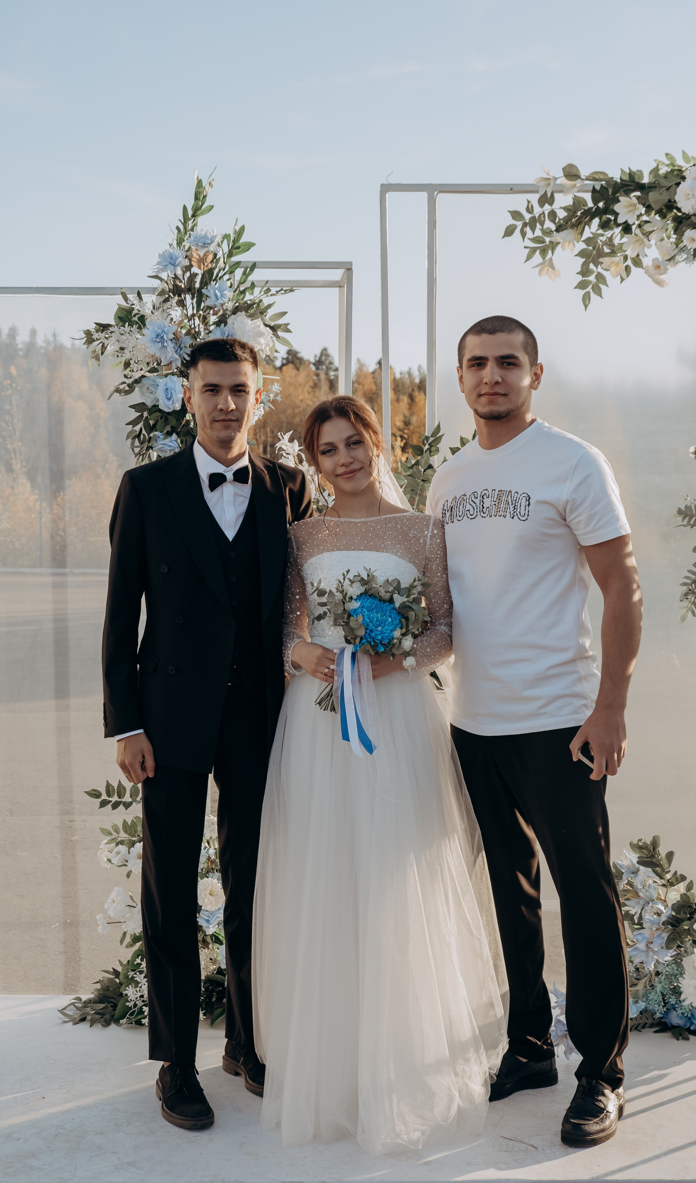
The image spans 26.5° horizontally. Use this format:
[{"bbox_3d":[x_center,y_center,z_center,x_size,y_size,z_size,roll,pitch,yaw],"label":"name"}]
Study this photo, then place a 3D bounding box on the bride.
[{"bbox_3d":[0.070,0.376,3.410,0.560,1.639,0.560,0,1,-2],"label":"bride"}]

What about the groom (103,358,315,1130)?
[{"bbox_3d":[-0.326,0.301,3.458,0.500,1.787,0.380,0,1,-12],"label":"groom"}]

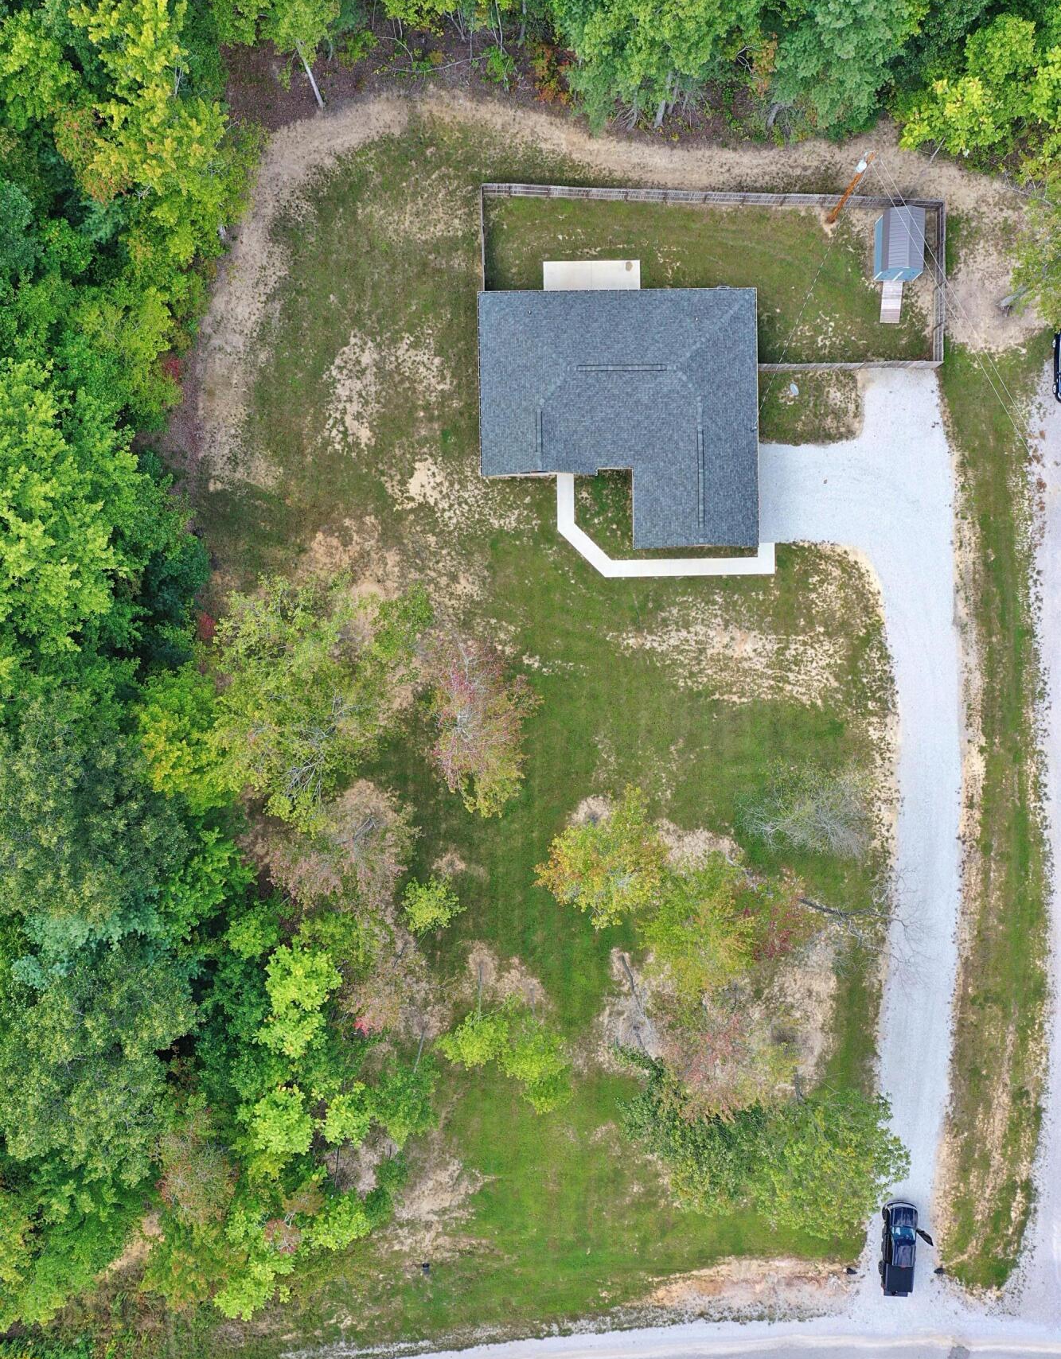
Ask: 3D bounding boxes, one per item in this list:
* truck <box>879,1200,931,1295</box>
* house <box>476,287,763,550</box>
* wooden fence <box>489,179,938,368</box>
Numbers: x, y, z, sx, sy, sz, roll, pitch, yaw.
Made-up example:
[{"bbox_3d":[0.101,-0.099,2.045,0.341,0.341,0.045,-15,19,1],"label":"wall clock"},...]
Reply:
[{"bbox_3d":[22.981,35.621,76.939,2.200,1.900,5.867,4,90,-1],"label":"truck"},{"bbox_3d":[5.404,-15.751,75.034,16.829,5.200,15.653,-1,90,-1],"label":"house"},{"bbox_3d":[11.295,-24.873,76.730,28.518,1.900,10.941,0,90,-1],"label":"wooden fence"}]

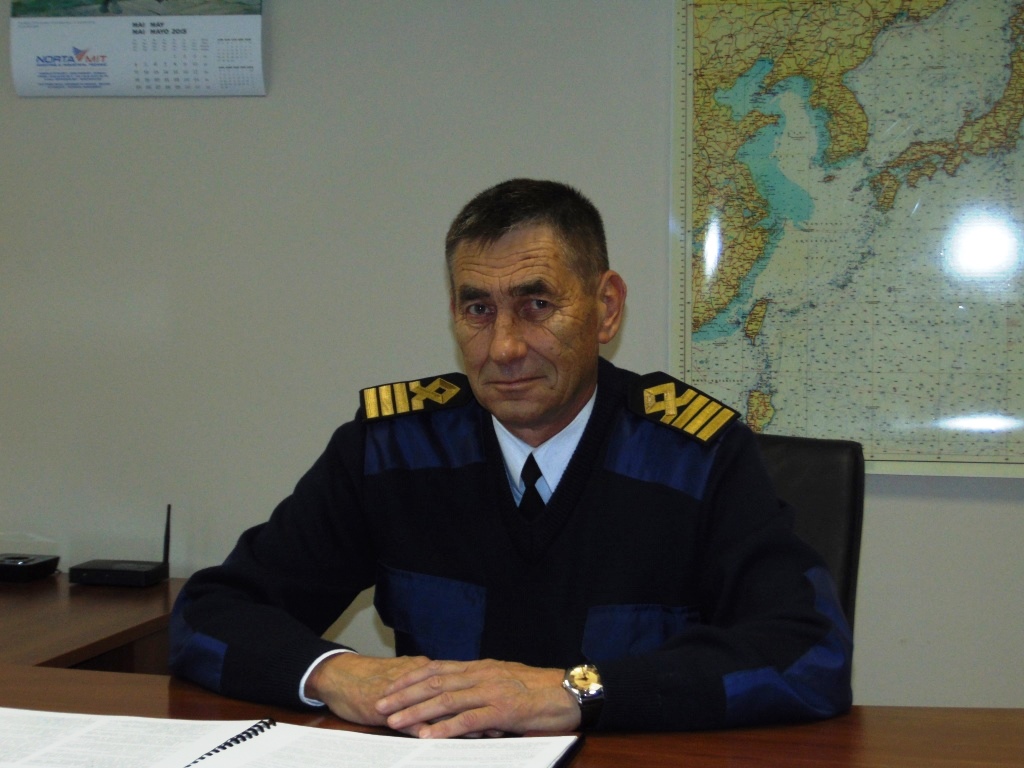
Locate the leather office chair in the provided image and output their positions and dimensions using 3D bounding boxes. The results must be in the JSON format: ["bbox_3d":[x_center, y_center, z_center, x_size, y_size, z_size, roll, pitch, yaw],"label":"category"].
[{"bbox_3d":[0.099,0.570,2.366,0.600,1.000,0.620,1,3,18],"label":"leather office chair"}]

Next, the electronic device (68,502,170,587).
[{"bbox_3d":[-0.561,0.229,3.003,0.118,0.108,0.087,1,3,14],"label":"electronic device"}]

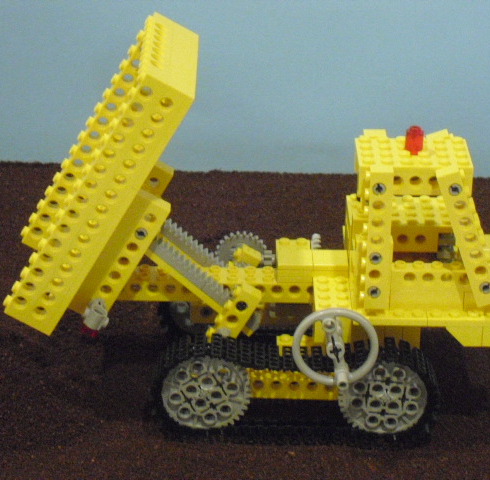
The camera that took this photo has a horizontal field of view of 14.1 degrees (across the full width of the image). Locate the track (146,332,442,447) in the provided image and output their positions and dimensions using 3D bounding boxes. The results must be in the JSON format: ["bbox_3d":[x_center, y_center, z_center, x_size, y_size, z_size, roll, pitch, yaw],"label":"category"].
[{"bbox_3d":[0.022,0.066,0.873,0.126,0.046,0.019,1,25,-1],"label":"track"}]

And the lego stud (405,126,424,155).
[{"bbox_3d":[0.072,-0.043,0.841,0.008,0.011,0.008,1,25,-1],"label":"lego stud"}]

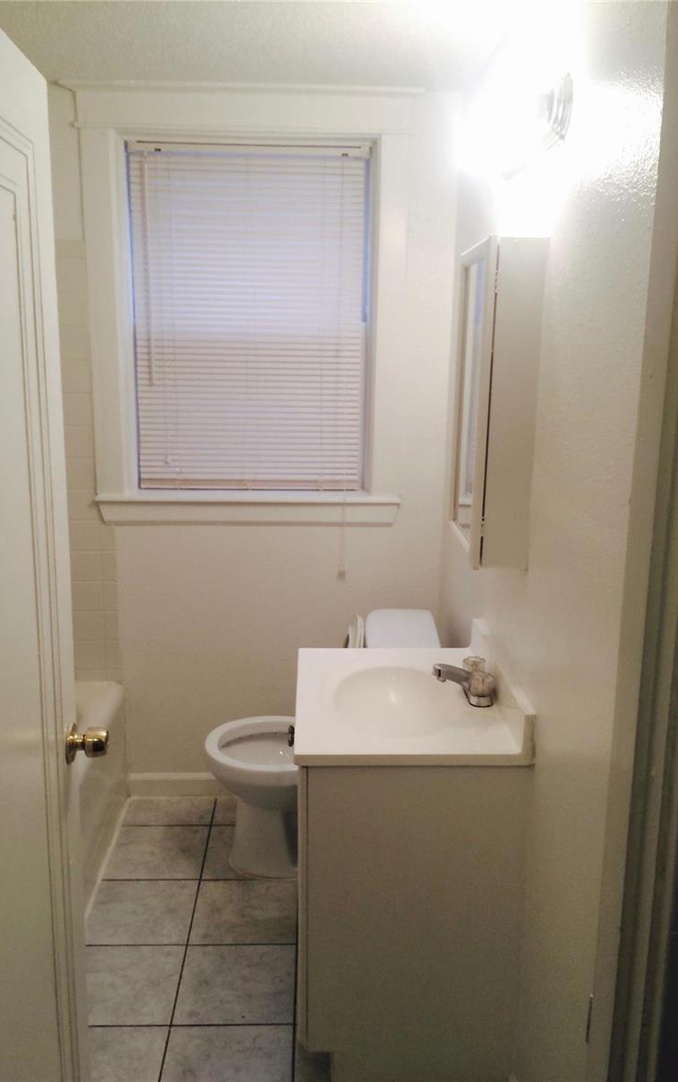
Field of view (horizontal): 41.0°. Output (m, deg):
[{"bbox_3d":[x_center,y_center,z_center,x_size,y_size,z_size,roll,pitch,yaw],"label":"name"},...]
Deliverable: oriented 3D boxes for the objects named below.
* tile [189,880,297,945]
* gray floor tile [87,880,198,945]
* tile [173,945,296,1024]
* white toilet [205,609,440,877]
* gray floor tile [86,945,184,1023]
[{"bbox_3d":[-0.279,1.111,2.719,0.305,0.010,0.305,0,13,-2],"label":"tile"},{"bbox_3d":[-0.586,1.108,2.709,0.305,0.010,0.305,0,13,-2],"label":"gray floor tile"},{"bbox_3d":[-0.270,1.178,2.413,0.304,0.010,0.304,0,13,-2],"label":"tile"},{"bbox_3d":[-0.052,0.655,2.932,0.765,0.785,0.470,0,13,-2],"label":"white toilet"},{"bbox_3d":[-0.578,1.176,2.402,0.304,0.010,0.304,0,13,-2],"label":"gray floor tile"}]

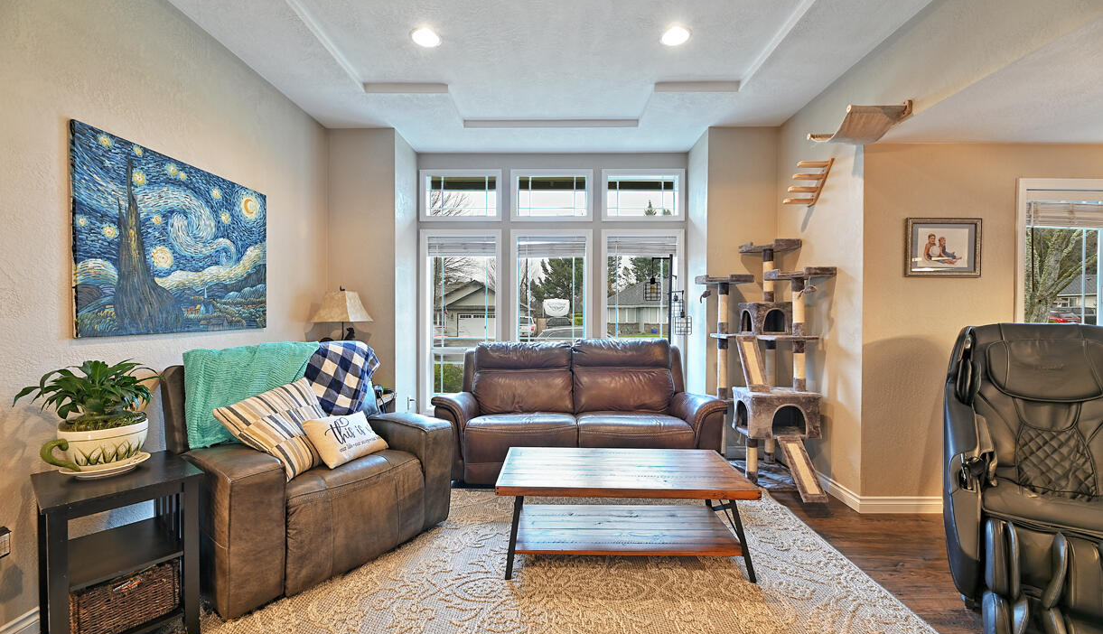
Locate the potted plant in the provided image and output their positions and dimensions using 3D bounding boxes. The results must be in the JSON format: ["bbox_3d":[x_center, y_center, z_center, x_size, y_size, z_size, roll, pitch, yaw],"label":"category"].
[{"bbox_3d":[-1.885,0.412,1.770,0.380,0.460,0.410,1,1,41],"label":"potted plant"}]

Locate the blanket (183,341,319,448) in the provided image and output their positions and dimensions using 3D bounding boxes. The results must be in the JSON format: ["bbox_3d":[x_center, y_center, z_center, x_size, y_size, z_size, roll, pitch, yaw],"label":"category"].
[{"bbox_3d":[-1.684,0.422,2.541,0.360,0.520,0.700,1,1,37],"label":"blanket"}]

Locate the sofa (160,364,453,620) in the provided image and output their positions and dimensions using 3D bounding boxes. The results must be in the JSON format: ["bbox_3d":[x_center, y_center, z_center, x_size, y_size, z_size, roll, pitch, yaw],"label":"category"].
[{"bbox_3d":[-1.405,0.776,2.590,0.920,1.060,1.200,1,1,37],"label":"sofa"}]

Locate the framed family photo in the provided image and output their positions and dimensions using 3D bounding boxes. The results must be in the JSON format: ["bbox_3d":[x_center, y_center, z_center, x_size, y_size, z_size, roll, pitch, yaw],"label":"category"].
[{"bbox_3d":[2.565,-0.456,2.809,0.505,0.385,0.025,0,1,0],"label":"framed family photo"}]

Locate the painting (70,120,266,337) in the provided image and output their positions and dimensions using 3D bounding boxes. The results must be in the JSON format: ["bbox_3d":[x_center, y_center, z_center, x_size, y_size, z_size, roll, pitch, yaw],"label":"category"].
[{"bbox_3d":[-2.035,-0.382,2.435,0.035,0.930,1.220,0,1,1],"label":"painting"}]

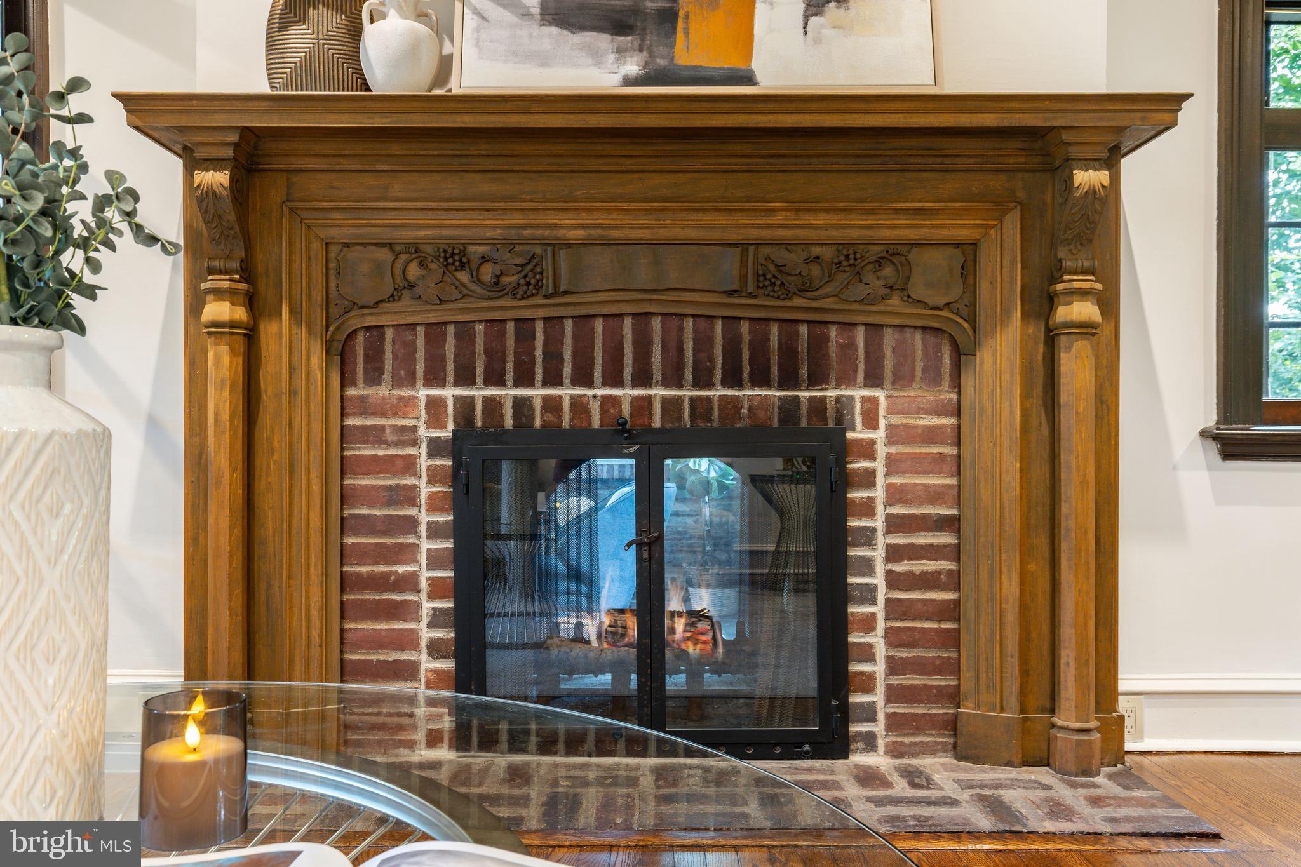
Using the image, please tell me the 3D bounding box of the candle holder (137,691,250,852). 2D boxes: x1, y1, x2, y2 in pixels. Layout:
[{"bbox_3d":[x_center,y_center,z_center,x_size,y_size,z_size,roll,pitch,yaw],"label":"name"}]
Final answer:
[{"bbox_3d":[-0.383,0.280,0.850,0.083,0.110,0.083,0,0,0],"label":"candle holder"}]

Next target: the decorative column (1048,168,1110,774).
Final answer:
[{"bbox_3d":[0.965,0.077,2.280,0.122,1.385,0.130,0,0,0],"label":"decorative column"}]

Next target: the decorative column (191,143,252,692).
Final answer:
[{"bbox_3d":[-0.965,0.063,2.280,0.122,1.410,0.130,0,0,0],"label":"decorative column"}]

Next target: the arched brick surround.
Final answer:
[{"bbox_3d":[0.000,0.243,2.430,1.460,1.045,0.120,0,0,0],"label":"arched brick surround"}]

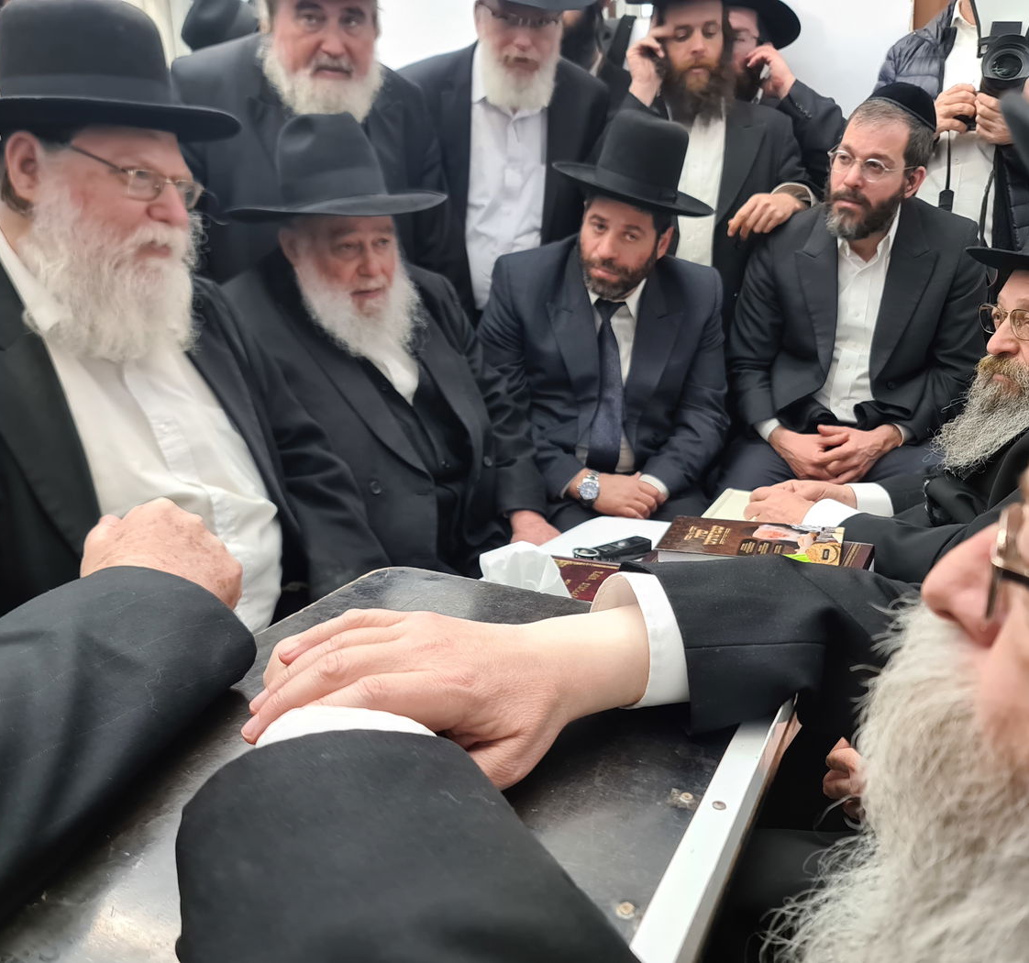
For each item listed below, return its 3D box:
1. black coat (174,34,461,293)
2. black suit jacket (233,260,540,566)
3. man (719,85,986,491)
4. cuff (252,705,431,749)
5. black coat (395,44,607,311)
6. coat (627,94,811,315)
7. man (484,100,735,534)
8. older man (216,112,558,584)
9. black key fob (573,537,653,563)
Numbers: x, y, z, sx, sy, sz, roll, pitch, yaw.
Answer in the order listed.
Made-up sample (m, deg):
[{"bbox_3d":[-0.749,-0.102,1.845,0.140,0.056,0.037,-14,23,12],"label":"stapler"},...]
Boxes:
[{"bbox_3d":[-0.420,-0.515,1.964,0.560,0.800,0.380,-3,13,-11],"label":"black coat"},{"bbox_3d":[-0.240,-0.073,1.605,0.560,0.680,0.440,-7,15,-29],"label":"black suit jacket"},{"bbox_3d":[0.670,-0.061,1.864,0.580,1.420,0.720,4,14,17],"label":"man"},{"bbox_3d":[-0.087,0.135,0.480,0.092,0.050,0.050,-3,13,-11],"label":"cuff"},{"bbox_3d":[-0.020,-0.587,2.143,0.500,0.780,0.320,0,13,0],"label":"black coat"},{"bbox_3d":[0.475,-0.503,2.224,0.550,0.820,0.380,3,13,11],"label":"coat"},{"bbox_3d":[0.180,-0.049,1.857,0.560,1.400,0.720,1,13,4],"label":"man"},{"bbox_3d":[-0.220,0.039,1.610,0.600,1.360,0.700,-7,15,-29],"label":"older man"},{"bbox_3d":[0.140,0.100,1.348,0.115,0.020,0.045,-12,17,-37],"label":"black key fob"}]

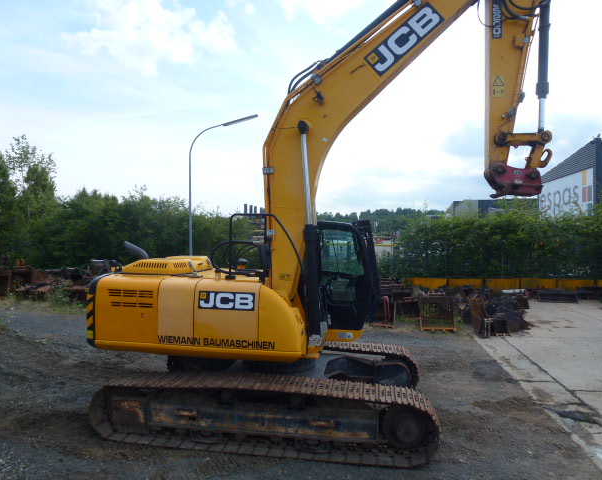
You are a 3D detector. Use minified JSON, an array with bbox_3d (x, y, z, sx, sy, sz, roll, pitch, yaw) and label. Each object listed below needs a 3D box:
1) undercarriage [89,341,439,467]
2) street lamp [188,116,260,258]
[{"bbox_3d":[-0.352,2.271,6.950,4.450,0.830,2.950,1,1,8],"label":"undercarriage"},{"bbox_3d":[-3.402,-1.533,19.531,3.150,8.000,0.320,0,1,8],"label":"street lamp"}]

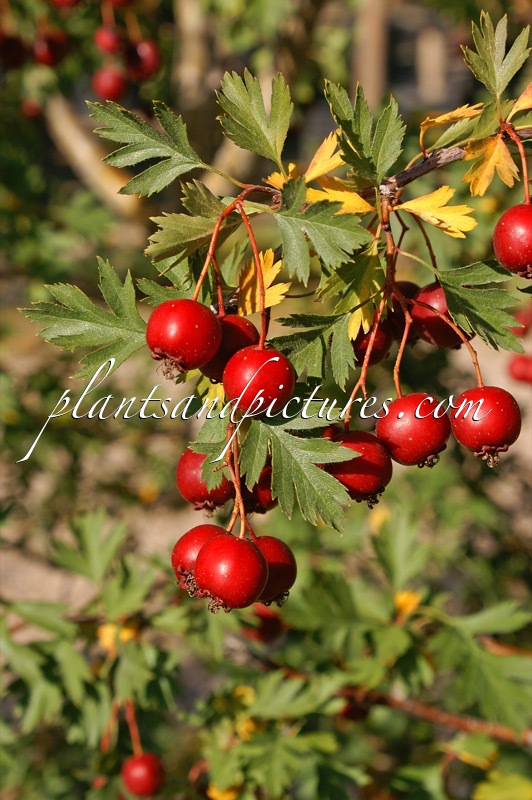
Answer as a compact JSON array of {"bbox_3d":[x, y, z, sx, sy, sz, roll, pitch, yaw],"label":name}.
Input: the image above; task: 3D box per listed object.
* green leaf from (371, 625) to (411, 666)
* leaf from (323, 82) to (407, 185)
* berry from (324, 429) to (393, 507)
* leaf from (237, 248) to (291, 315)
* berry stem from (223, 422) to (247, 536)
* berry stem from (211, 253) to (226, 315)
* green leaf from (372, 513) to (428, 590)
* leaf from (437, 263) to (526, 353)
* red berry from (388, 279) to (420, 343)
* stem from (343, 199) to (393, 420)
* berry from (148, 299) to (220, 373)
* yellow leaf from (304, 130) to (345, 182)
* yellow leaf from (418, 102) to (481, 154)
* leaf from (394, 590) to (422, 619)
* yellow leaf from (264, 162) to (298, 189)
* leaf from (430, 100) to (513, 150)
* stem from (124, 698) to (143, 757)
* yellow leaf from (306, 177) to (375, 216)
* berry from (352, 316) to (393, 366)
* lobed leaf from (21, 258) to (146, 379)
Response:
[{"bbox_3d":[0.056,0.109,0.740,0.018,0.008,0.019,-18,53,-6],"label":"green leaf"},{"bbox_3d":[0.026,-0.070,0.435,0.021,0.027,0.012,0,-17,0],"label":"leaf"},{"bbox_3d":[0.024,0.018,0.435,0.018,0.020,0.018,-19,3,0],"label":"berry"},{"bbox_3d":[-0.001,-0.028,0.395,0.011,0.015,0.006,18,0,-5],"label":"leaf"},{"bbox_3d":[-0.007,0.017,0.360,0.004,0.025,0.004,-4,13,0],"label":"berry stem"},{"bbox_3d":[-0.013,-0.032,0.459,0.003,0.017,0.003,-9,3,0],"label":"berry stem"},{"bbox_3d":[0.059,0.067,0.730,0.025,0.034,0.012,6,6,1],"label":"green leaf"},{"bbox_3d":[0.059,-0.026,0.455,0.029,0.009,0.019,37,59,10],"label":"leaf"},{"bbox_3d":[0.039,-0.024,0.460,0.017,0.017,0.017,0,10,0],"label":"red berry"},{"bbox_3d":[0.022,-0.019,0.364,0.007,0.049,0.006,9,13,0],"label":"stem"},{"bbox_3d":[-0.022,-0.017,0.450,0.020,0.021,0.020,15,-9,0],"label":"berry"},{"bbox_3d":[0.016,-0.065,0.445,0.010,0.015,0.007,41,0,11],"label":"yellow leaf"},{"bbox_3d":[0.049,-0.072,0.440,0.016,0.011,0.009,-15,6,-3],"label":"yellow leaf"},{"bbox_3d":[0.062,0.090,0.730,0.011,0.013,0.008,21,6,4],"label":"leaf"},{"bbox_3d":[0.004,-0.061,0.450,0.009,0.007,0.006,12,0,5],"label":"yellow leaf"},{"bbox_3d":[0.057,-0.076,0.464,0.024,0.007,0.015,-31,41,-3],"label":"leaf"},{"bbox_3d":[-0.056,0.138,0.700,0.003,0.025,0.003,-14,0,0],"label":"stem"},{"bbox_3d":[0.020,-0.054,0.440,0.018,0.010,0.008,-13,16,-5],"label":"yellow leaf"},{"bbox_3d":[0.026,-0.017,0.450,0.016,0.017,0.016,-27,6,0],"label":"berry"},{"bbox_3d":[-0.040,-0.018,0.368,0.028,0.027,0.009,1,13,6],"label":"lobed leaf"}]

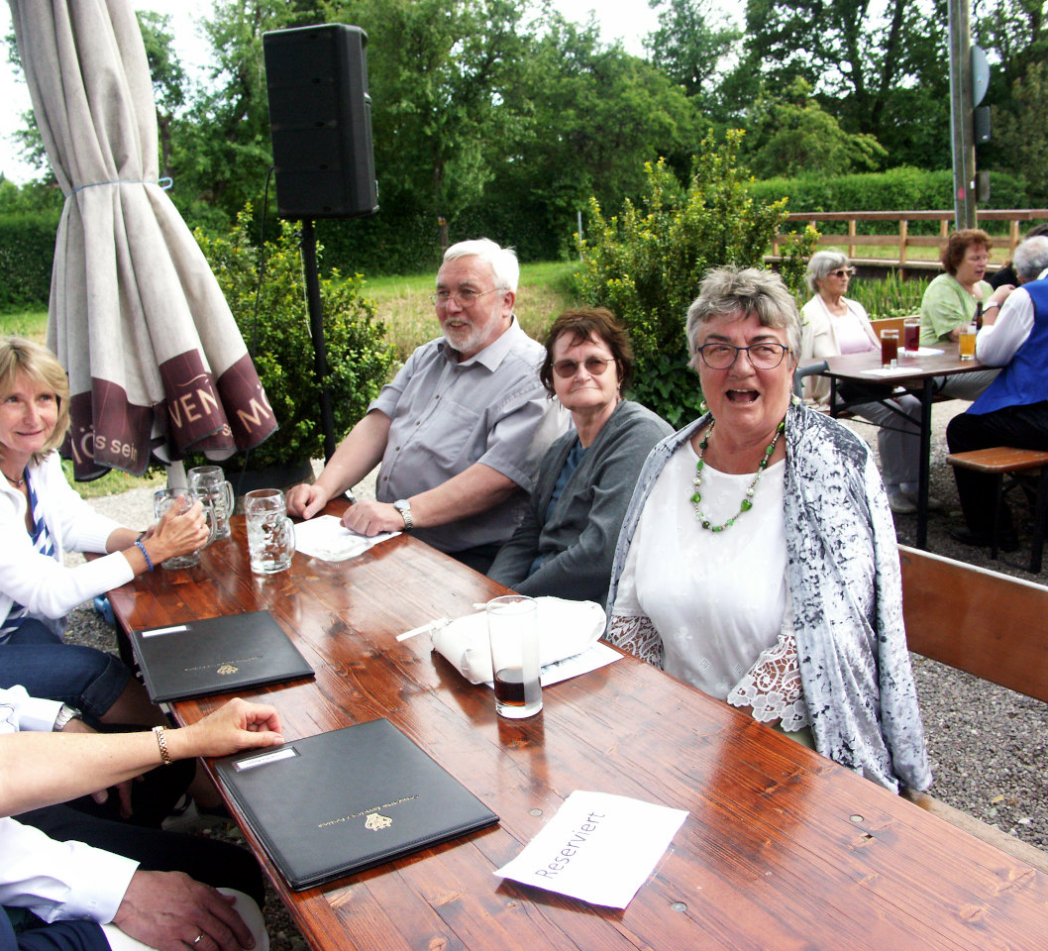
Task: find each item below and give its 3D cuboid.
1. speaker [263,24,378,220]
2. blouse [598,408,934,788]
[{"bbox_3d":[-0.677,-1.225,3.624,0.330,0.605,0.300,3,14,24],"label":"speaker"},{"bbox_3d":[0.418,0.197,1.831,0.520,0.660,0.360,5,14,29],"label":"blouse"}]

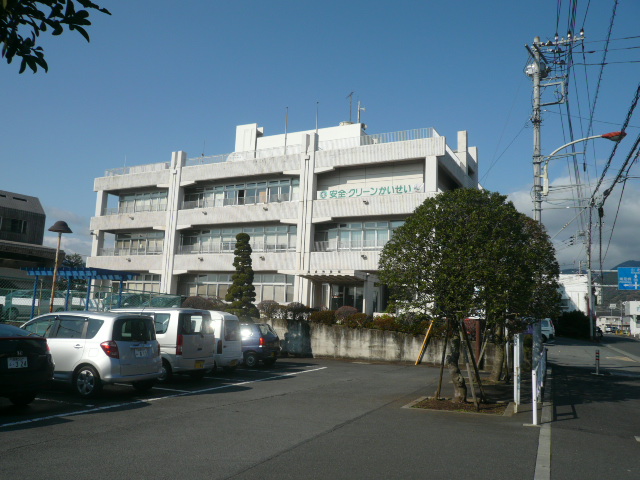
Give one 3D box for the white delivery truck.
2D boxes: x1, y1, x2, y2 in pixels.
[{"bbox_3d":[-4.299,3.257,17.058,3.400,1.880,1.480,-1,-9,27],"label":"white delivery truck"}]

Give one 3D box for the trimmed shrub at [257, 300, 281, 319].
[{"bbox_3d":[-2.328,3.227,23.869,1.030,0.880,1.000,3,-8,0],"label":"trimmed shrub"}]

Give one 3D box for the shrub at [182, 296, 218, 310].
[{"bbox_3d":[-6.166,3.468,26.234,1.650,1.150,1.600,-1,-9,28],"label":"shrub"}]

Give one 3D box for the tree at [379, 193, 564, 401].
[{"bbox_3d":[3.168,1.134,11.118,3.700,4.564,3.600,-1,-9,28],"label":"tree"}]

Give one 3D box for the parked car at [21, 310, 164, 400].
[{"bbox_3d":[-5.450,2.450,11.470,3.955,1.640,1.695,-2,-9,25],"label":"parked car"}]

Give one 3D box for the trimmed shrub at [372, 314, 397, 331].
[{"bbox_3d":[2.611,3.360,20.955,1.000,0.720,0.950,-1,-9,27],"label":"trimmed shrub"}]

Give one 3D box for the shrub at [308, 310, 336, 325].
[{"bbox_3d":[0.107,3.338,22.154,1.250,0.700,1.050,-1,-9,27],"label":"shrub"}]

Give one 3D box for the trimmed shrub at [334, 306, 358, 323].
[{"bbox_3d":[1.161,3.284,22.672,1.050,0.736,1.000,3,-8,0],"label":"trimmed shrub"}]

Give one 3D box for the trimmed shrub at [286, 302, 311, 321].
[{"bbox_3d":[-0.979,3.250,23.571,1.000,0.775,1.000,3,-8,0],"label":"trimmed shrub"}]

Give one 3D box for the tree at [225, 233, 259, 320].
[{"bbox_3d":[-3.712,1.722,24.569,1.600,4.200,1.600,3,-8,0],"label":"tree"}]

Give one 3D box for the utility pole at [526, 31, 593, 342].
[{"bbox_3d":[8.490,-1.594,18.440,2.300,12.500,1.000,-1,-8,24],"label":"utility pole"}]

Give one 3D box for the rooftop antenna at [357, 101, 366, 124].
[{"bbox_3d":[3.210,-9.986,40.535,0.700,1.879,0.300,-1,-9,28],"label":"rooftop antenna"}]

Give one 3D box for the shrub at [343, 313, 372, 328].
[{"bbox_3d":[1.604,3.408,21.851,1.200,0.646,1.000,-1,-9,28],"label":"shrub"}]

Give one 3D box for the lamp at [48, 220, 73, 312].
[{"bbox_3d":[-7.972,1.442,15.498,0.730,4.100,0.730,3,-8,0],"label":"lamp"}]

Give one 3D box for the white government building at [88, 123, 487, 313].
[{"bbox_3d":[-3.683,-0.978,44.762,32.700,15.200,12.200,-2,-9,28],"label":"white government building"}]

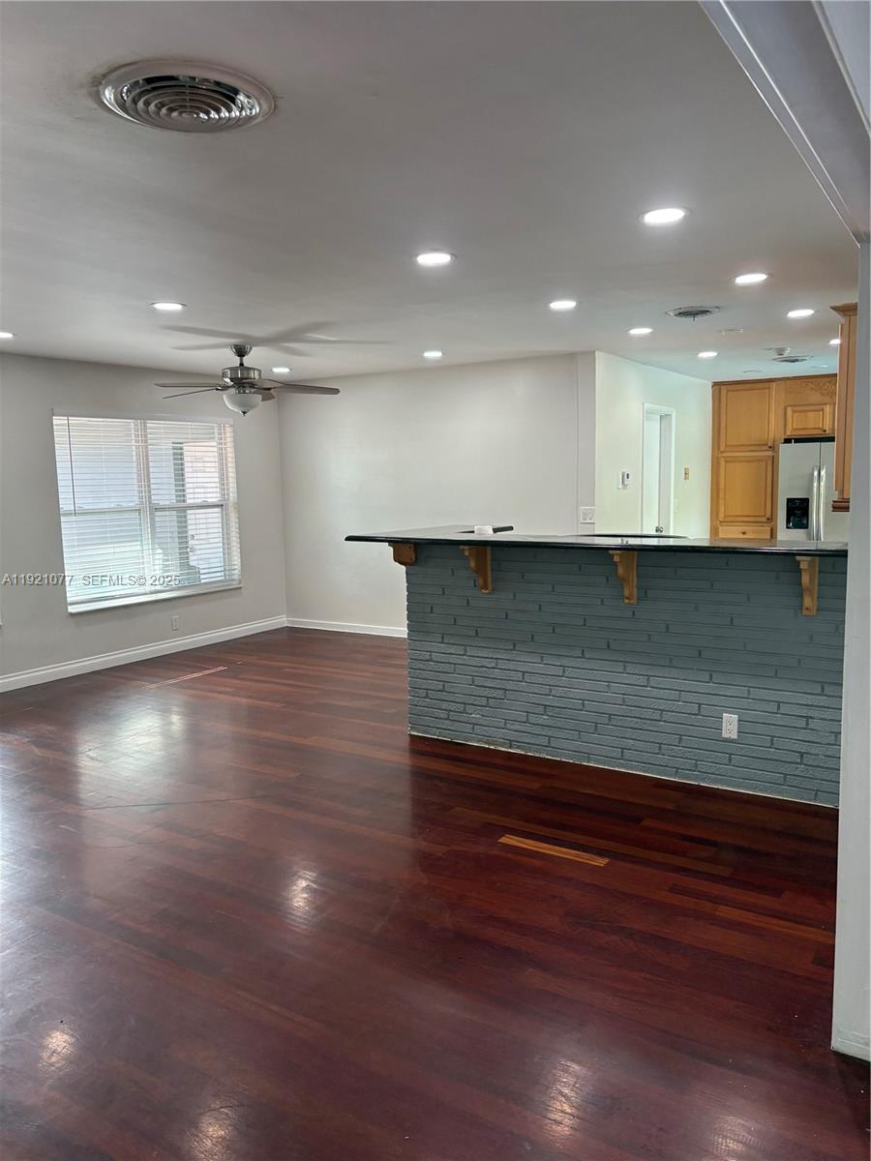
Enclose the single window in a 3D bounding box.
[{"bbox_3d":[-2.421,-0.603,7.546,0.128,1.552,1.872,3,8,33],"label":"single window"}]

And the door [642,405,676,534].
[{"bbox_3d":[2.142,-0.600,8.363,0.091,2.099,0.898,3,8,33],"label":"door"}]

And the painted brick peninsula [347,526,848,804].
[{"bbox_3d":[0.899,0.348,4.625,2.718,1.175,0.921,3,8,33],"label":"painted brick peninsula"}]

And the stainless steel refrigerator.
[{"bbox_3d":[4.198,-0.588,9.268,0.911,1.764,0.846,3,8,33],"label":"stainless steel refrigerator"}]

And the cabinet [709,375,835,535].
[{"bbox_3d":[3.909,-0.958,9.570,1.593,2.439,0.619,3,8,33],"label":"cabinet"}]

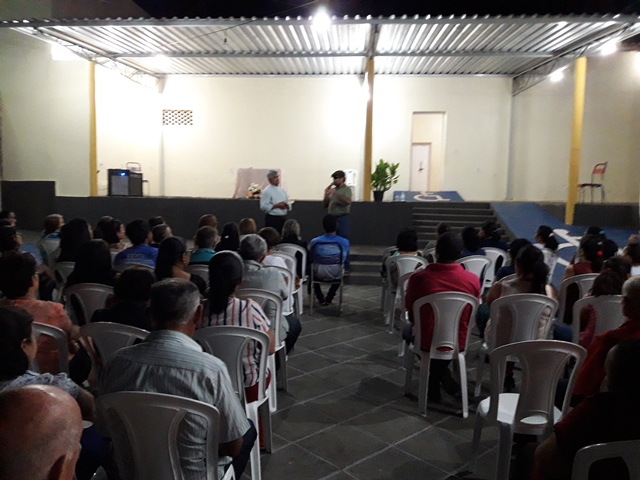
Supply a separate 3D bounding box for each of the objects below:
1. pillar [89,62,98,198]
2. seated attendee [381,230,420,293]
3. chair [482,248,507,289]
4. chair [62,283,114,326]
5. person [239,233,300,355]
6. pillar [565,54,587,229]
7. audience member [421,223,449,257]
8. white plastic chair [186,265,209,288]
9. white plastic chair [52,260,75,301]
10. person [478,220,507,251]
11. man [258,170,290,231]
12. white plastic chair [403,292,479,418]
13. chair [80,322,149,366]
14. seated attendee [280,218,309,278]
[{"bbox_3d":[-4.783,-2.347,10.931,0.160,2.800,0.160,2,6,5],"label":"pillar"},{"bbox_3d":[0.973,0.430,6.131,0.500,1.160,0.720,1,6,-1],"label":"seated attendee"},{"bbox_3d":[2.196,0.513,6.950,0.460,0.890,0.520,1,5,-4],"label":"chair"},{"bbox_3d":[-1.619,0.735,4.058,0.460,0.880,0.510,2,6,12],"label":"chair"},{"bbox_3d":[-0.439,0.562,4.104,0.520,1.251,0.780,2,6,9],"label":"person"},{"bbox_3d":[4.978,-1.903,10.105,0.180,3.220,0.180,1,6,4],"label":"pillar"},{"bbox_3d":[1.528,0.347,6.943,0.480,1.184,0.740,1,6,-2],"label":"audience member"},{"bbox_3d":[-0.952,0.611,4.634,0.440,0.860,0.510,2,6,5],"label":"white plastic chair"},{"bbox_3d":[-2.103,0.578,4.743,0.440,0.860,0.510,2,6,6],"label":"white plastic chair"},{"bbox_3d":[2.268,0.335,7.084,0.470,1.220,0.750,0,6,-14],"label":"person"},{"bbox_3d":[-0.800,-0.309,8.764,0.380,1.740,0.500,4,7,30],"label":"man"},{"bbox_3d":[0.847,0.774,3.824,0.460,0.890,0.520,1,5,-1],"label":"white plastic chair"},{"bbox_3d":[-0.973,0.793,2.733,0.440,0.860,0.510,2,6,5],"label":"chair"},{"bbox_3d":[-0.361,0.299,7.115,0.480,1.190,0.740,1,6,5],"label":"seated attendee"}]

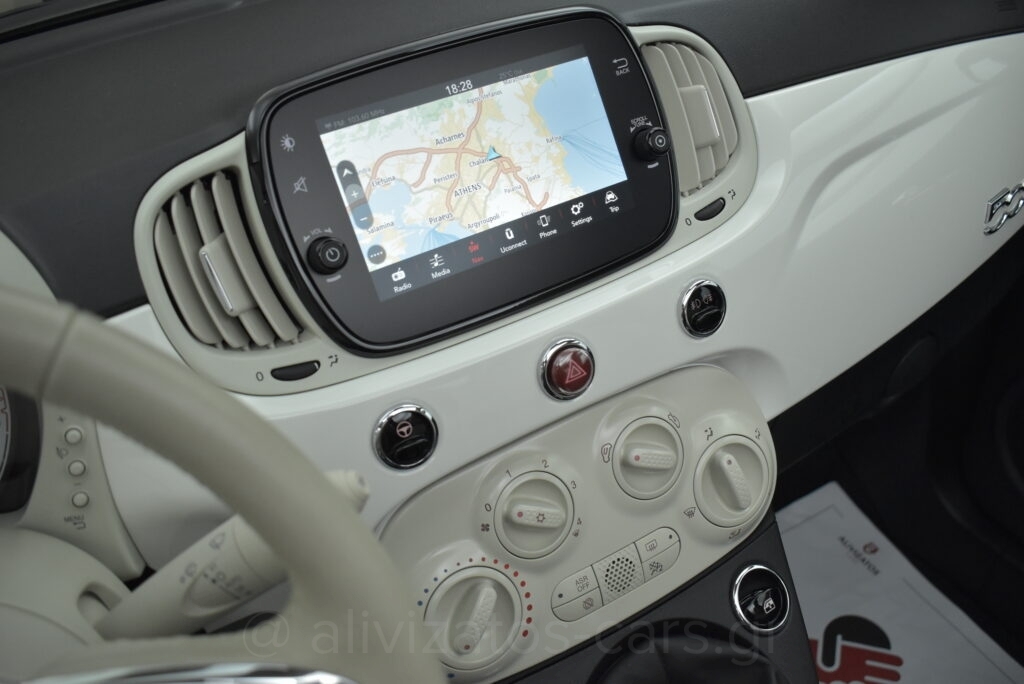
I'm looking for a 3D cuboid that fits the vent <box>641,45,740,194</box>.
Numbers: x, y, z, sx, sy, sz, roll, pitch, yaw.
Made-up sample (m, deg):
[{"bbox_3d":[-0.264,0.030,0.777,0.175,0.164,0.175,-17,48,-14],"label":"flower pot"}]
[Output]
[{"bbox_3d":[0.103,-0.133,0.544,0.054,0.088,0.025,-23,9,-26],"label":"vent"}]

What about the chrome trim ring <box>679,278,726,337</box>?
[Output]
[{"bbox_3d":[0.105,-0.019,0.520,0.032,0.032,0.012,-23,9,-25],"label":"chrome trim ring"}]

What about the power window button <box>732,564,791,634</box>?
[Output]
[{"bbox_3d":[0.140,0.145,0.529,0.034,0.034,0.007,-23,-9,-25],"label":"power window button"}]

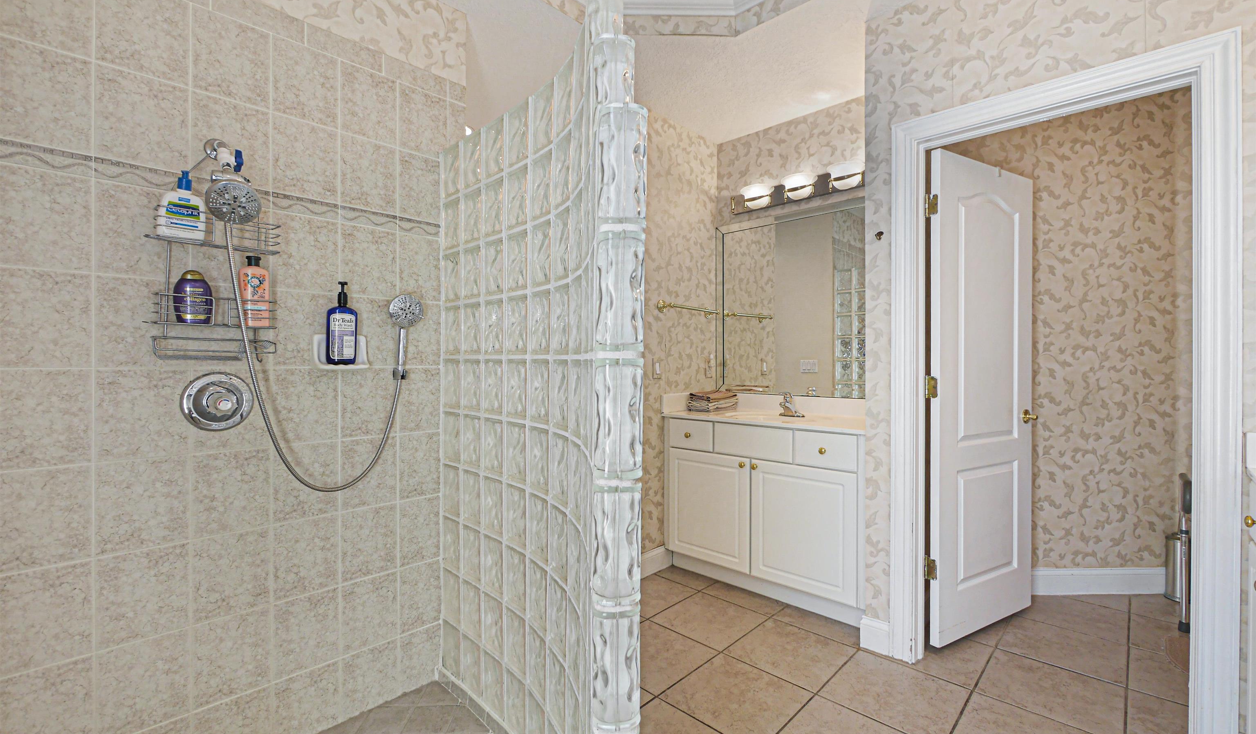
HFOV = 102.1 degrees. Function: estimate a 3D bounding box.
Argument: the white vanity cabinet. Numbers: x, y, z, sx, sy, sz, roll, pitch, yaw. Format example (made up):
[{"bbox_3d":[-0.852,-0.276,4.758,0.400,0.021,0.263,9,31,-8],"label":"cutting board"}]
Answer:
[{"bbox_3d":[0.813,0.714,2.784,1.150,0.850,0.550,0,0,44],"label":"white vanity cabinet"}]

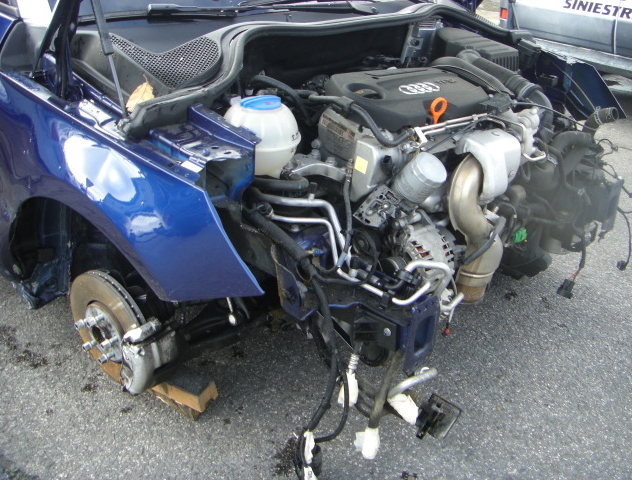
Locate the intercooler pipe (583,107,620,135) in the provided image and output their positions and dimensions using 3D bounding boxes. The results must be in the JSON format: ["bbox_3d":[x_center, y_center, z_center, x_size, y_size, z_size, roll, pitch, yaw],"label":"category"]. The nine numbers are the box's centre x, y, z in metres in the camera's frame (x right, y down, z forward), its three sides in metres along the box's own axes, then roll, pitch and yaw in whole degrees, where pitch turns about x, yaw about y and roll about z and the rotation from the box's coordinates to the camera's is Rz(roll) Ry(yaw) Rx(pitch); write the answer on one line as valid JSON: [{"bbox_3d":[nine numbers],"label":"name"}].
[{"bbox_3d":[0.721,-0.300,1.780,0.075,0.065,0.050,24,34,35],"label":"intercooler pipe"}]

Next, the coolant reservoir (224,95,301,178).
[{"bbox_3d":[-0.107,-0.198,1.375,0.152,0.165,0.152,2,27,-1],"label":"coolant reservoir"}]

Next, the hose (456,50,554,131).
[{"bbox_3d":[0.480,-0.381,1.790,0.270,0.155,0.085,24,34,35],"label":"hose"}]

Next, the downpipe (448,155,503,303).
[{"bbox_3d":[0.350,-0.021,1.540,0.130,0.345,0.110,24,34,35],"label":"downpipe"}]

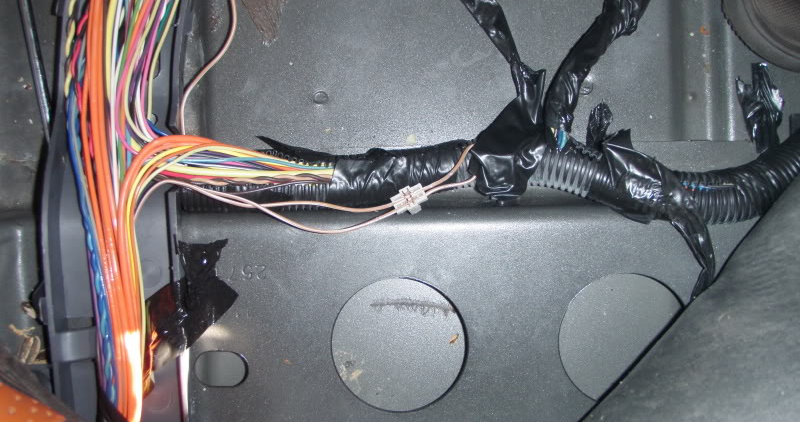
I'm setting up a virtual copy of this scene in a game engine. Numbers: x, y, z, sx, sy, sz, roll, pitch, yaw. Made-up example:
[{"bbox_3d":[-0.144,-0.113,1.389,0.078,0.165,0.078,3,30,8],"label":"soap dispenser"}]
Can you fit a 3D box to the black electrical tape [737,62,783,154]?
[{"bbox_3d":[0.164,-0.047,0.400,0.020,0.015,0.042,0,84,0],"label":"black electrical tape"}]

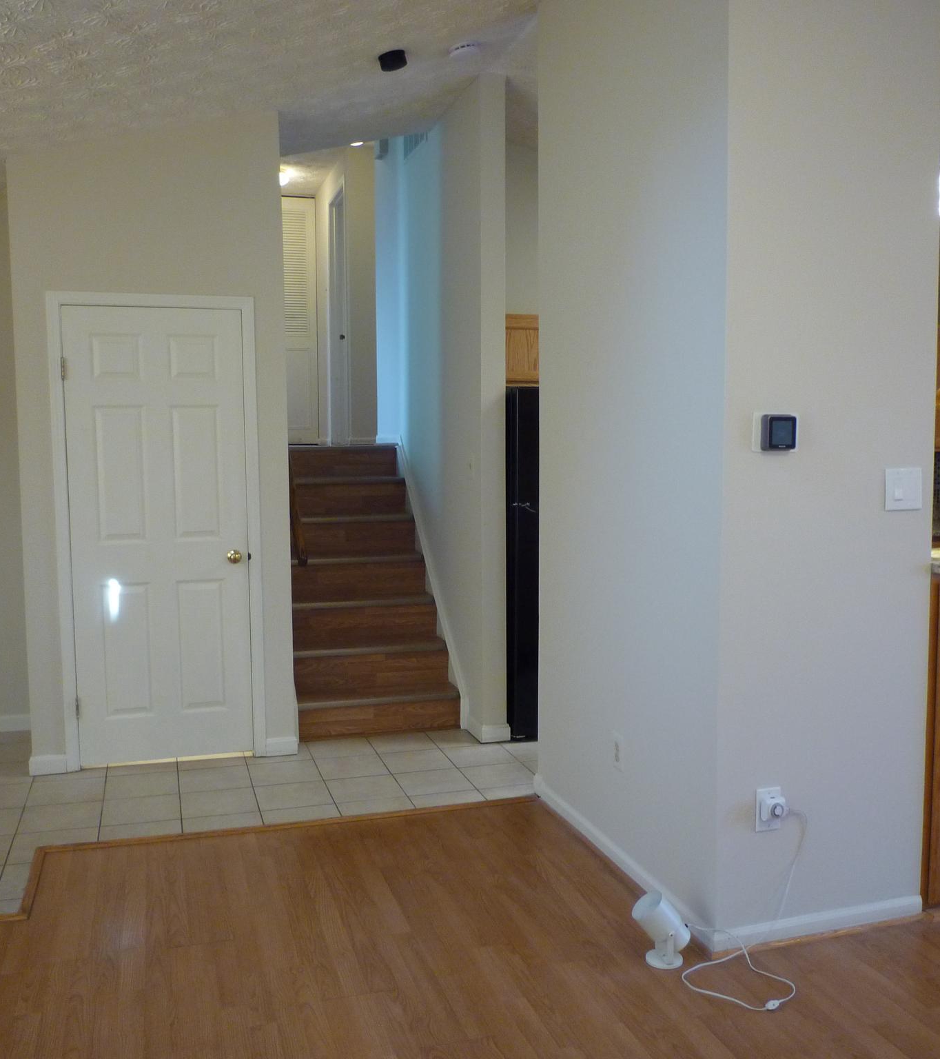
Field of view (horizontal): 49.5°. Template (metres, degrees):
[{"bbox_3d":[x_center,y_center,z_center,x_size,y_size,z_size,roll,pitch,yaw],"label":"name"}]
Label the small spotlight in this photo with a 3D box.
[{"bbox_3d":[0.514,1.082,2.778,0.165,0.190,0.105,-1,5,-7],"label":"small spotlight"}]

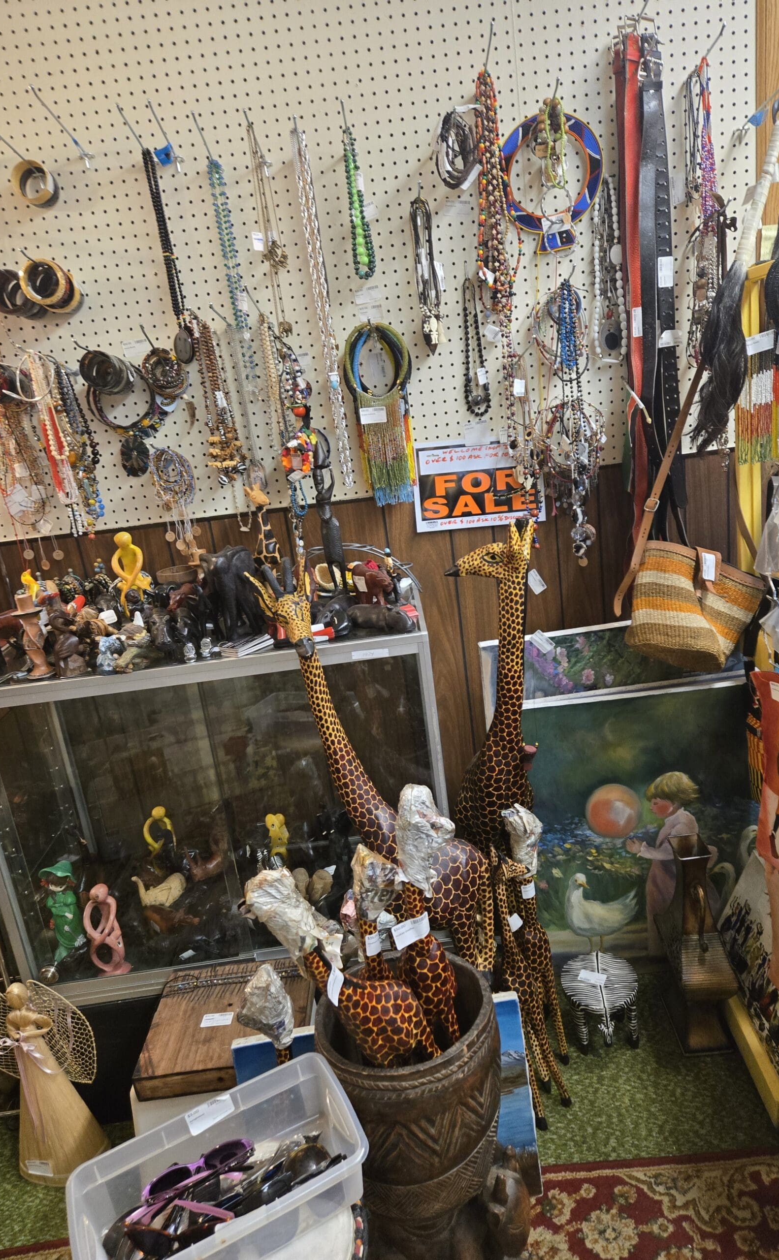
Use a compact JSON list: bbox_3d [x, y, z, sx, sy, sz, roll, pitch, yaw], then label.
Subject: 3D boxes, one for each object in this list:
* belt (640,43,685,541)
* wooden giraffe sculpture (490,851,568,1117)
[{"bbox_3d":[0.569,-0.642,1.724,0.072,1.010,0.040,-9,18,-1],"label":"belt"},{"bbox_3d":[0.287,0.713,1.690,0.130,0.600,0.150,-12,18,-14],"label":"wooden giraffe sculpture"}]

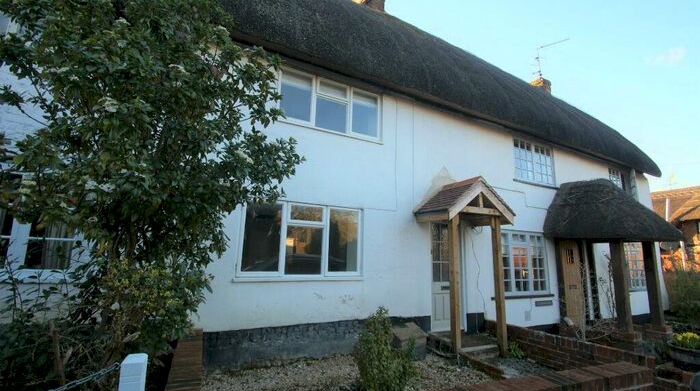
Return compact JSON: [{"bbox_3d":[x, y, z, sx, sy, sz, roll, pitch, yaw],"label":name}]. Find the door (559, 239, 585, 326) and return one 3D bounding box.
[{"bbox_3d":[5.136,1.984,6.756,0.748,1.968,0.070,7,-12,-25],"label":"door"}]

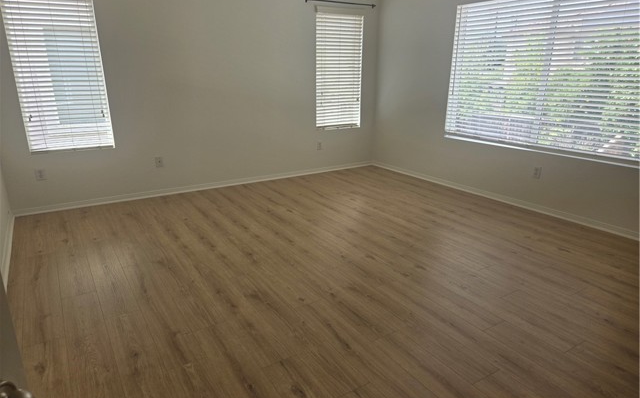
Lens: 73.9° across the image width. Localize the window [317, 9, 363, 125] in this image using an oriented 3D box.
[{"bbox_3d":[0.266,-1.731,5.819,0.763,1.498,0.070,-10,20,-32],"label":"window"}]

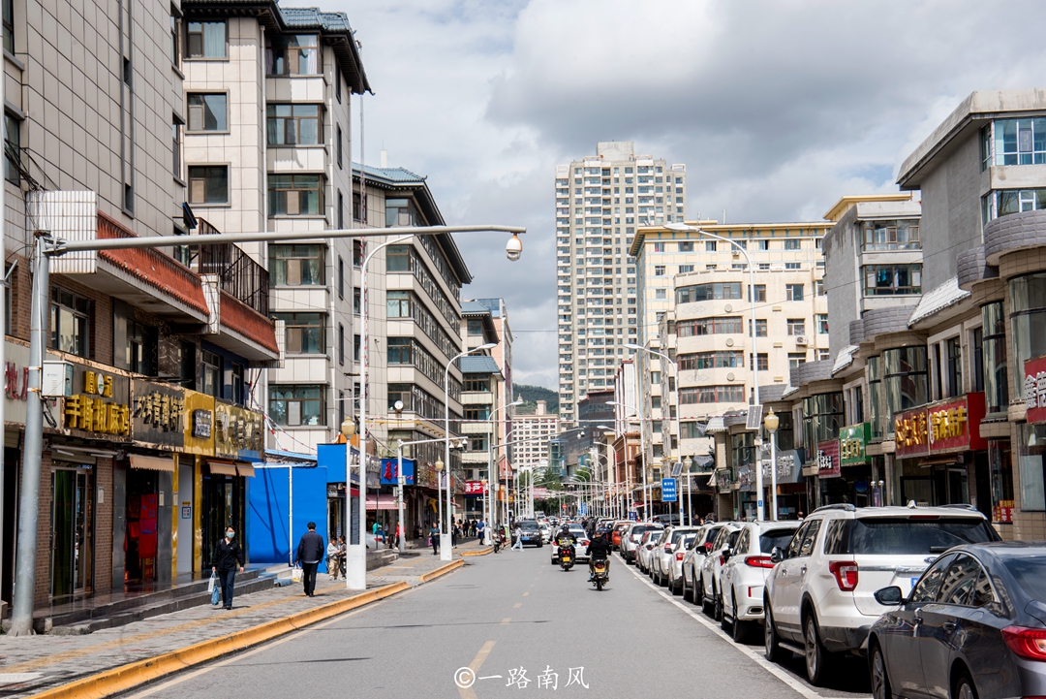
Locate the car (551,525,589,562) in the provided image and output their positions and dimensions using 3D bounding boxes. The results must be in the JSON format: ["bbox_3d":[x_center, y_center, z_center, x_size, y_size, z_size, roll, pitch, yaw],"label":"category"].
[{"bbox_3d":[2.134,8.680,70.372,1.800,1.470,4.600,-1,-6,2],"label":"car"}]

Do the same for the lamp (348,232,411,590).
[{"bbox_3d":[-3.266,1.521,41.180,2.200,9.200,0.450,-1,-6,2],"label":"lamp"}]

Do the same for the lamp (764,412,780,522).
[{"bbox_3d":[6.466,3.785,41.255,0.400,4.531,0.400,-1,-6,0],"label":"lamp"}]

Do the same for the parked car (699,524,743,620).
[{"bbox_3d":[4.222,3.943,28.732,1.830,1.650,4.400,-1,-6,2],"label":"parked car"}]

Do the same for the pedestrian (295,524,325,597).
[{"bbox_3d":[-4.937,4.852,36.996,0.580,1.720,0.420,-1,-6,2],"label":"pedestrian"}]

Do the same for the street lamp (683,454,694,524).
[{"bbox_3d":[7.049,6.655,68.545,0.420,4.400,0.420,-1,-6,2],"label":"street lamp"}]

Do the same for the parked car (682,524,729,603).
[{"bbox_3d":[4.662,4.792,35.768,1.860,1.700,4.600,-1,-6,2],"label":"parked car"}]

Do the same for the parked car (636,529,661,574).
[{"bbox_3d":[5.372,7.568,59.058,1.770,1.480,4.500,-1,-6,2],"label":"parked car"}]

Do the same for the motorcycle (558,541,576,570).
[{"bbox_3d":[1.569,7.376,57.156,0.700,1.120,1.850,-1,-6,2],"label":"motorcycle"}]

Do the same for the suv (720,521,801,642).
[{"bbox_3d":[4.077,3.484,24.268,1.950,1.690,4.830,-1,-6,2],"label":"suv"}]

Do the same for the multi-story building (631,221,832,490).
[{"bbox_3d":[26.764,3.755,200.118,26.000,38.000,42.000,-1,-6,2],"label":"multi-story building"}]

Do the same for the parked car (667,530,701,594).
[{"bbox_3d":[4.669,5.499,40.958,1.780,1.480,4.500,-1,-6,2],"label":"parked car"}]

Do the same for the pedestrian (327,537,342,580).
[{"bbox_3d":[-5.856,6.485,49.575,0.380,1.326,0.400,-6,-8,38],"label":"pedestrian"}]

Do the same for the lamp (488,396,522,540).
[{"bbox_3d":[-1.267,7.781,101.280,2.200,9.200,0.450,-1,-6,2],"label":"lamp"}]

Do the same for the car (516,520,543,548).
[{"bbox_3d":[0.330,11.976,104.085,1.950,1.760,4.800,-1,-6,2],"label":"car"}]

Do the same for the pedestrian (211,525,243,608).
[{"bbox_3d":[-5.609,4.153,30.490,0.600,1.591,0.380,-1,-6,-1],"label":"pedestrian"}]

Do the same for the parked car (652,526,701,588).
[{"bbox_3d":[4.642,5.707,44.674,1.830,1.680,4.500,-1,-6,2],"label":"parked car"}]

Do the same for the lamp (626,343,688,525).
[{"bbox_3d":[5.792,4.409,70.027,2.500,9.348,0.400,-1,-6,2],"label":"lamp"}]

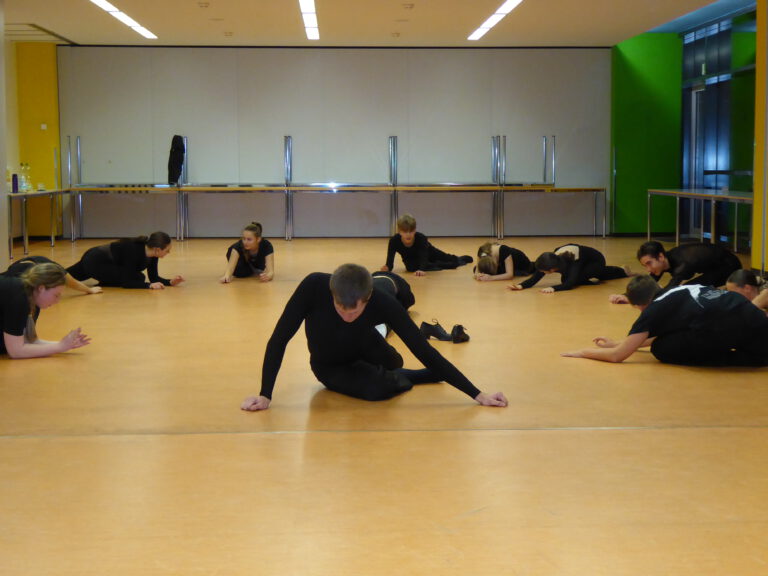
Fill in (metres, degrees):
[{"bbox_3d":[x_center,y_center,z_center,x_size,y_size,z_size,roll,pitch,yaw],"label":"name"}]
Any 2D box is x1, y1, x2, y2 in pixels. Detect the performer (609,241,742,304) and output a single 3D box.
[{"bbox_3d":[2.330,-0.168,10.478,1.350,0.450,0.650,-5,7,-42],"label":"performer"}]

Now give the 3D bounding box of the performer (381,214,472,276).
[{"bbox_3d":[0.440,-0.454,13.063,0.660,0.550,1.550,2,6,20],"label":"performer"}]

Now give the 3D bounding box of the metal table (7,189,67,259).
[{"bbox_3d":[-4.500,-0.802,15.993,0.720,0.710,3.200,0,5,-2],"label":"metal table"}]

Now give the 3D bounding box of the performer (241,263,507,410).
[{"bbox_3d":[-0.040,0.179,5.961,1.100,0.580,0.900,0,5,0],"label":"performer"}]

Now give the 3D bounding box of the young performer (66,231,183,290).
[{"bbox_3d":[-2.350,-0.259,11.424,1.280,0.460,0.700,2,5,17],"label":"young performer"}]

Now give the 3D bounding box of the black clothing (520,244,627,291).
[{"bbox_3d":[1.710,-0.207,11.509,0.580,0.340,1.300,4,7,37],"label":"black clothing"}]

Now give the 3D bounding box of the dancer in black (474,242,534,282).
[{"bbox_3d":[1.170,-0.263,12.177,0.500,0.330,0.920,4,7,38],"label":"dancer in black"}]

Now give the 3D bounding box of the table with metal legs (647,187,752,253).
[{"bbox_3d":[4.029,-0.759,15.892,0.750,0.740,4.400,0,5,-2],"label":"table with metal legs"}]

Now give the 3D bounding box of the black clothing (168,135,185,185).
[{"bbox_3d":[-2.800,-1.726,17.917,0.210,0.680,0.200,0,5,-2],"label":"black clothing"}]

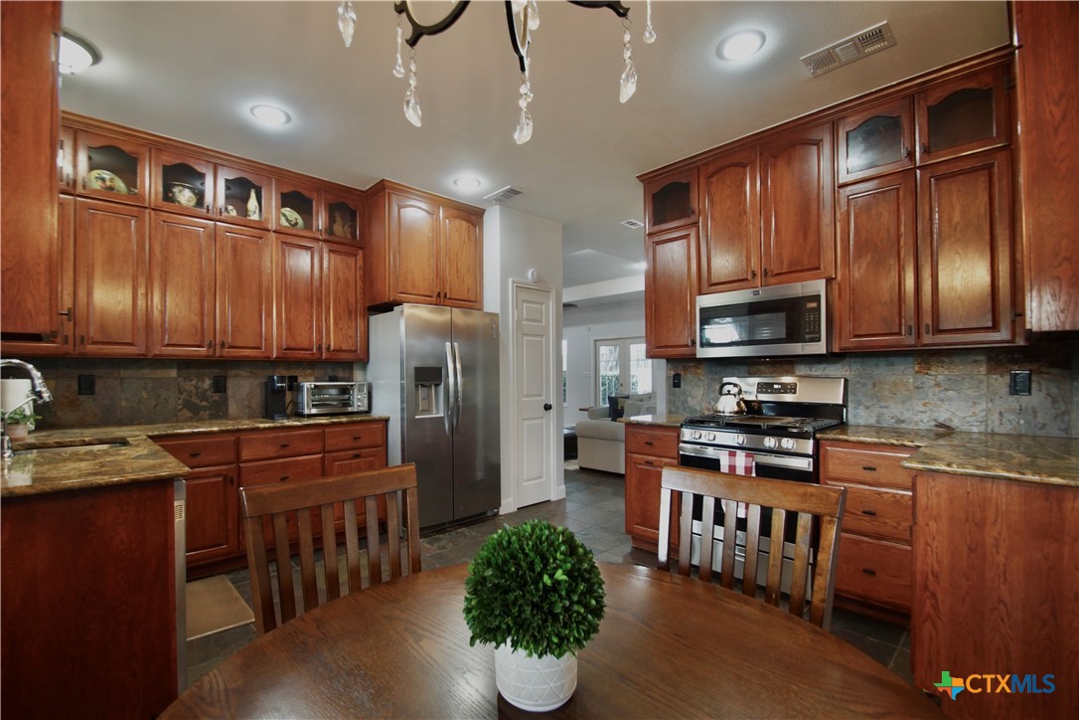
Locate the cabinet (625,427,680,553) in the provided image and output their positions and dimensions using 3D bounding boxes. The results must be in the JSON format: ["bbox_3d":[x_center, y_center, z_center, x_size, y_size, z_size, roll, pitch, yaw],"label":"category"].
[{"bbox_3d":[0.981,0.904,3.269,0.605,0.894,0.424,0,-1,-44],"label":"cabinet"}]

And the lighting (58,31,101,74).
[{"bbox_3d":[-2.095,-1.333,1.938,0.312,0.070,0.312,0,-1,-44],"label":"lighting"}]

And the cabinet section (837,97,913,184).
[{"bbox_3d":[1.878,-1.134,2.481,0.330,0.382,0.340,0,-1,-44],"label":"cabinet section"}]

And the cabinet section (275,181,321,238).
[{"bbox_3d":[-1.893,-1.113,3.436,0.325,0.405,0.350,0,-1,-44],"label":"cabinet section"}]

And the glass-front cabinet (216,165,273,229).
[{"bbox_3d":[-2.134,-1.110,3.202,0.338,0.385,0.330,0,-1,-44],"label":"glass-front cabinet"}]

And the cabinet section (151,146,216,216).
[{"bbox_3d":[-2.372,-1.111,2.969,0.328,0.385,0.330,0,-1,-44],"label":"cabinet section"}]

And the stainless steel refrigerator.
[{"bbox_3d":[-0.944,0.478,3.893,0.905,1.763,0.860,0,-1,-44],"label":"stainless steel refrigerator"}]

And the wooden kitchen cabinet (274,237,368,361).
[{"bbox_3d":[-1.767,-0.452,3.547,0.673,0.922,0.330,0,-1,-44],"label":"wooden kitchen cabinet"}]

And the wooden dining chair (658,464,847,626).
[{"bbox_3d":[0.445,0.827,1.030,0.470,1.000,0.560,-1,-1,31],"label":"wooden dining chair"}]

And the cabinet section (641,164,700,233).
[{"bbox_3d":[1.056,-1.122,3.321,0.330,0.382,0.416,0,-1,-44],"label":"cabinet section"}]

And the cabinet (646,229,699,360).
[{"bbox_3d":[1.075,-0.493,3.374,0.330,0.941,0.429,0,-1,-44],"label":"cabinet"}]

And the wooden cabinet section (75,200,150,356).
[{"bbox_3d":[-2.579,-0.463,2.723,0.310,0.903,0.330,0,-1,-44],"label":"wooden cabinet section"}]

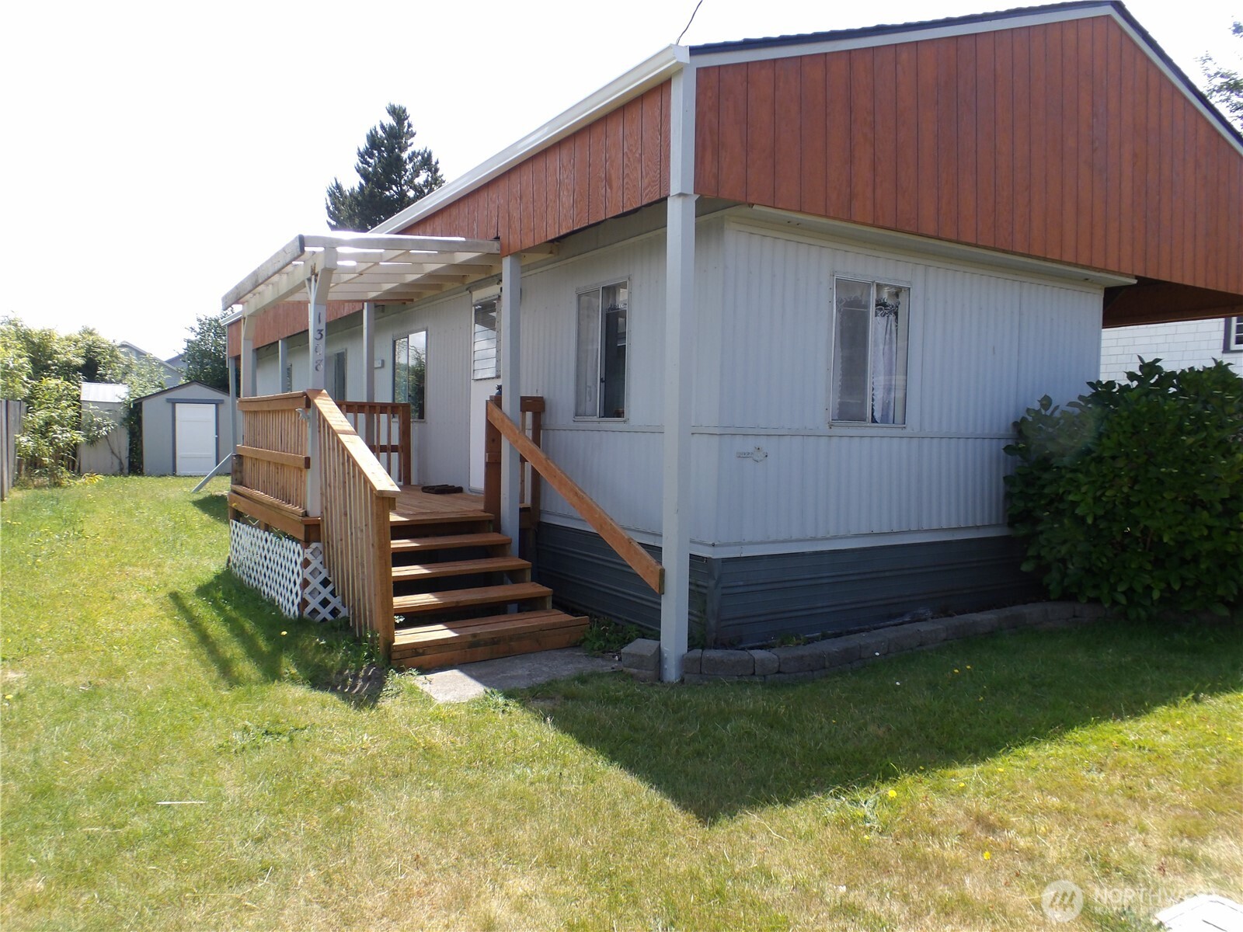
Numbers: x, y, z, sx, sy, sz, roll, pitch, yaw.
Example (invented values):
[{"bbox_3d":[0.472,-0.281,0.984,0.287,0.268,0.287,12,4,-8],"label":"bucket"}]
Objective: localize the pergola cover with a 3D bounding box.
[{"bbox_3d":[-2.369,-1.652,7.936,1.910,0.430,3.900,-1,3,-32],"label":"pergola cover"}]

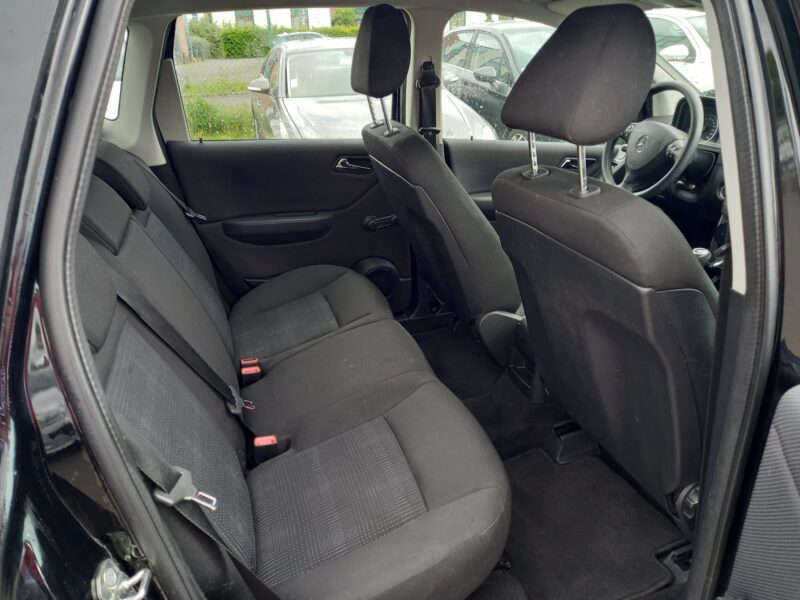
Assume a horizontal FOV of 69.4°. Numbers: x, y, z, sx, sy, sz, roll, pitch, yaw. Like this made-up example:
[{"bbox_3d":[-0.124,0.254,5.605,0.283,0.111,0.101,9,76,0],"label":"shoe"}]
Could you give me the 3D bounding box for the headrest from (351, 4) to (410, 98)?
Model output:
[{"bbox_3d":[-0.055,-0.641,1.492,0.115,0.200,0.245,-9,26,-17],"label":"headrest"}]

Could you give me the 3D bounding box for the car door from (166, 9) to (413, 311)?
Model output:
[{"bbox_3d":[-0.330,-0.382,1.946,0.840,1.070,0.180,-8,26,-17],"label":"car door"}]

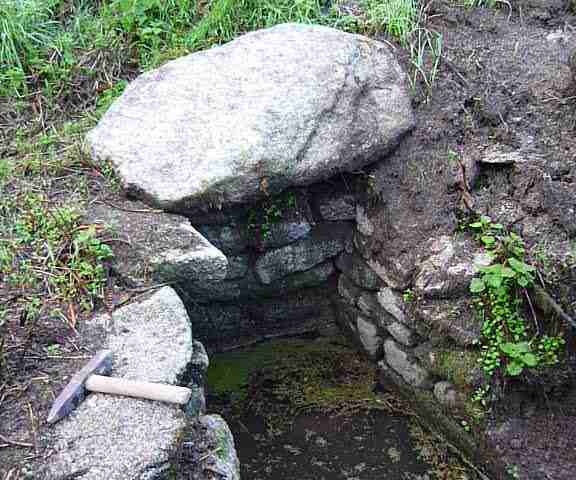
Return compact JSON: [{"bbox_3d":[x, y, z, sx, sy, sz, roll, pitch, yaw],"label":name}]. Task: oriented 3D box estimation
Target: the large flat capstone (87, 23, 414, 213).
[{"bbox_3d":[-0.111,-0.468,2.220,1.160,0.280,0.760,-15,52,-12],"label":"large flat capstone"}]

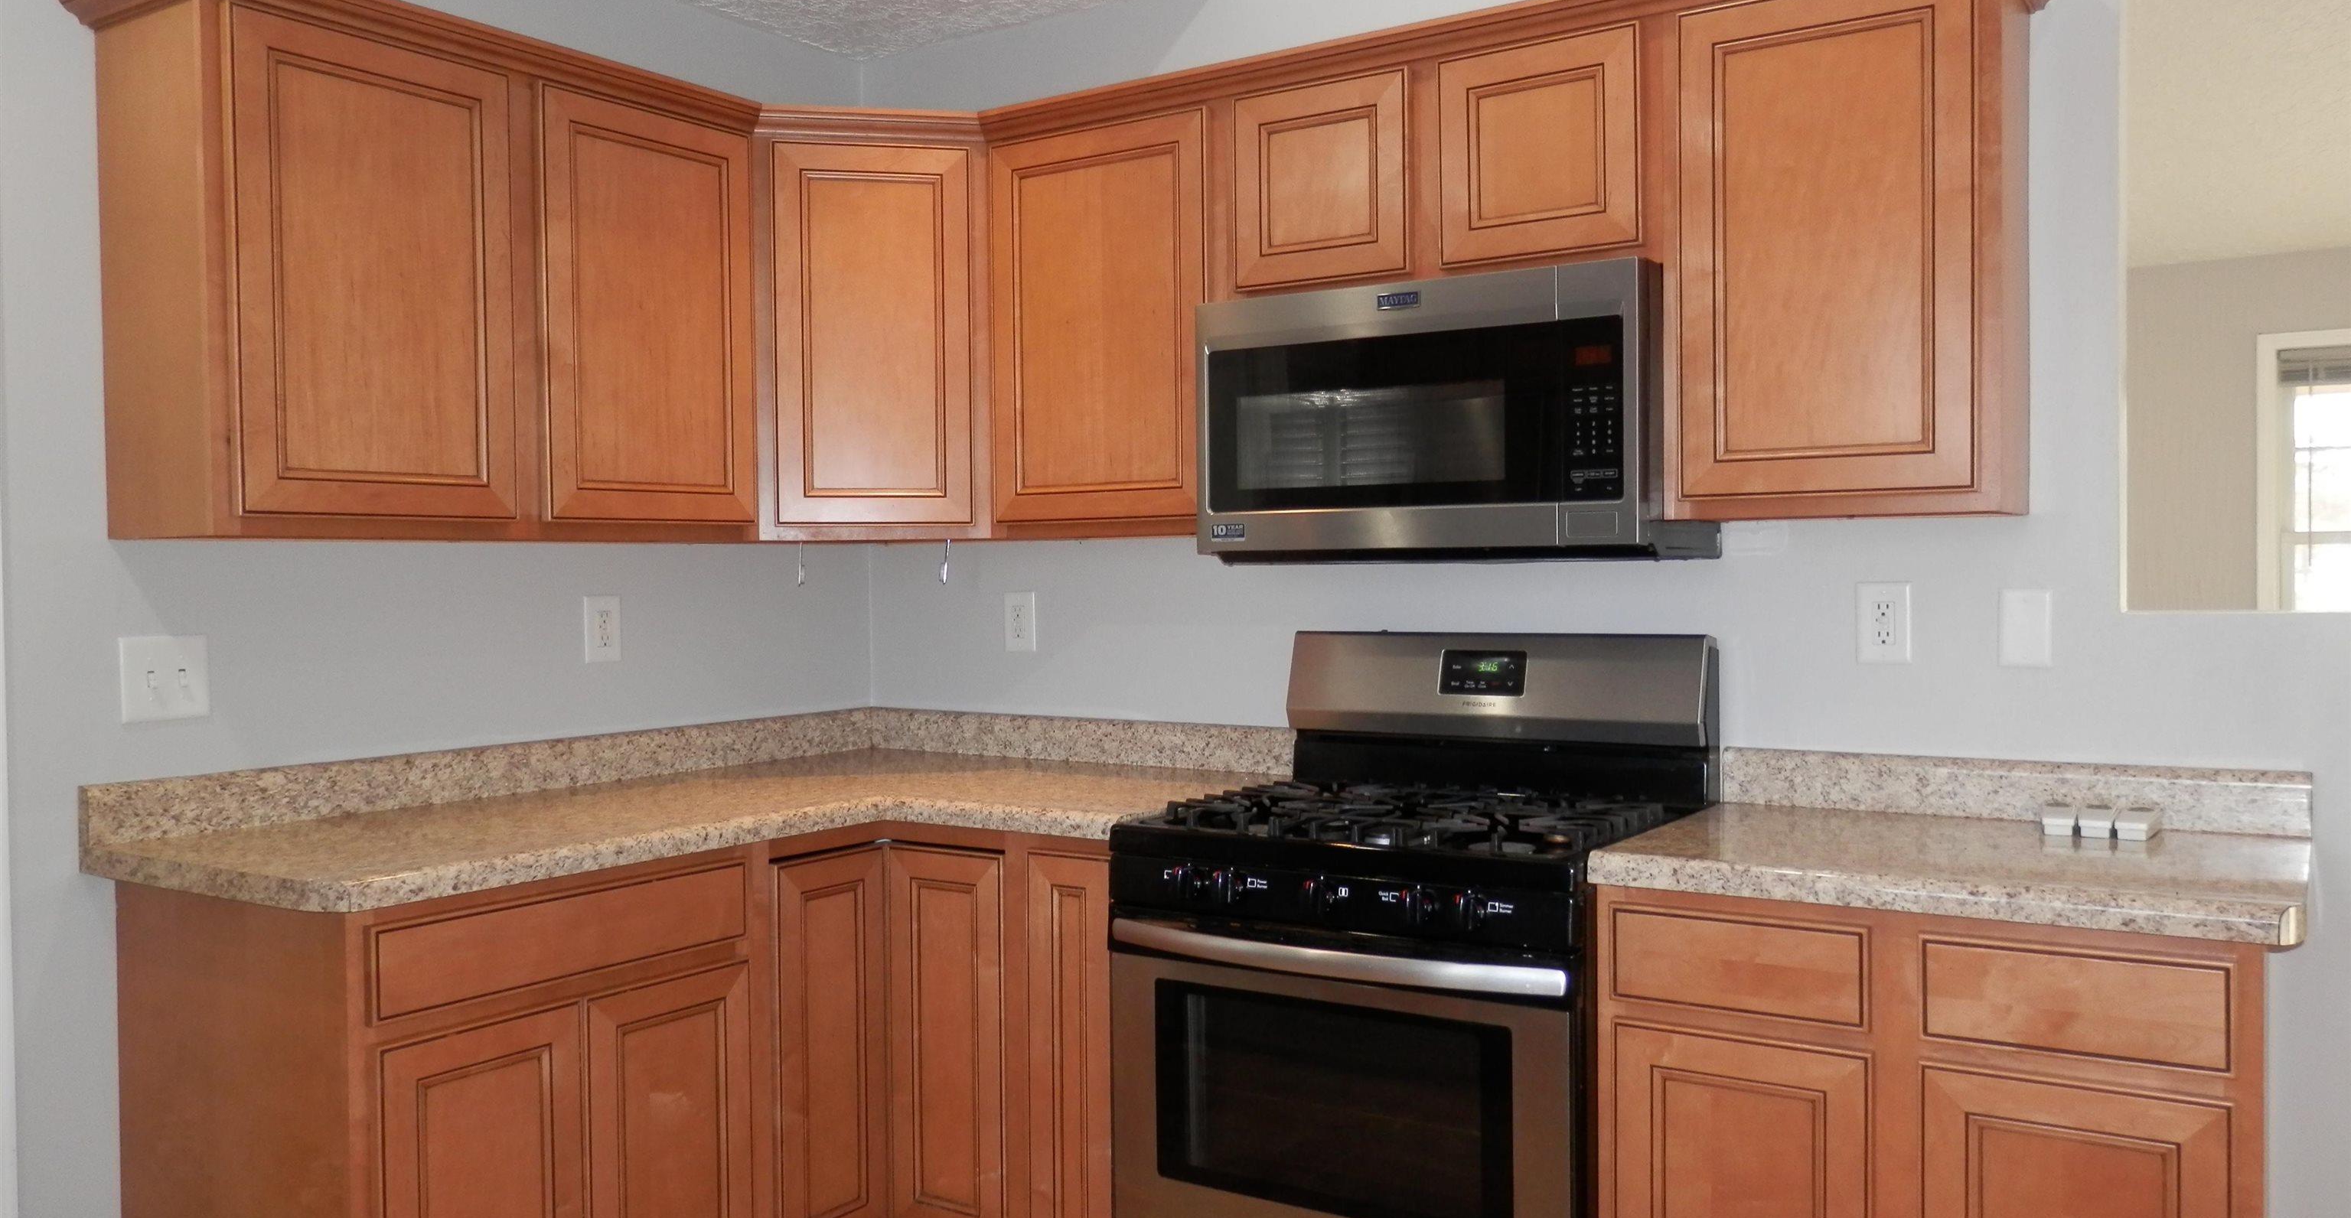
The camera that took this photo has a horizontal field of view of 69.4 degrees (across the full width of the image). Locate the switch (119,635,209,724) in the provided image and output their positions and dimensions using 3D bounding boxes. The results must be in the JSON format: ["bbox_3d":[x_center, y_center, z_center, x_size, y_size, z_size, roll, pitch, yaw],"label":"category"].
[{"bbox_3d":[-1.532,0.105,2.579,0.012,0.124,0.125,0,1,34],"label":"switch"}]

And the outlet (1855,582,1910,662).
[{"bbox_3d":[1.102,0.022,2.643,0.079,0.125,0.008,0,1,34],"label":"outlet"}]

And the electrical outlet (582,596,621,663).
[{"bbox_3d":[-1.092,0.040,3.240,0.008,0.124,0.079,0,1,34],"label":"electrical outlet"}]

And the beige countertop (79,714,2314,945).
[{"bbox_3d":[-0.017,0.307,2.414,2.713,0.129,1.644,0,1,34],"label":"beige countertop"}]

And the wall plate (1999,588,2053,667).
[{"bbox_3d":[1.269,0.029,2.532,0.071,0.115,0.007,0,1,34],"label":"wall plate"}]

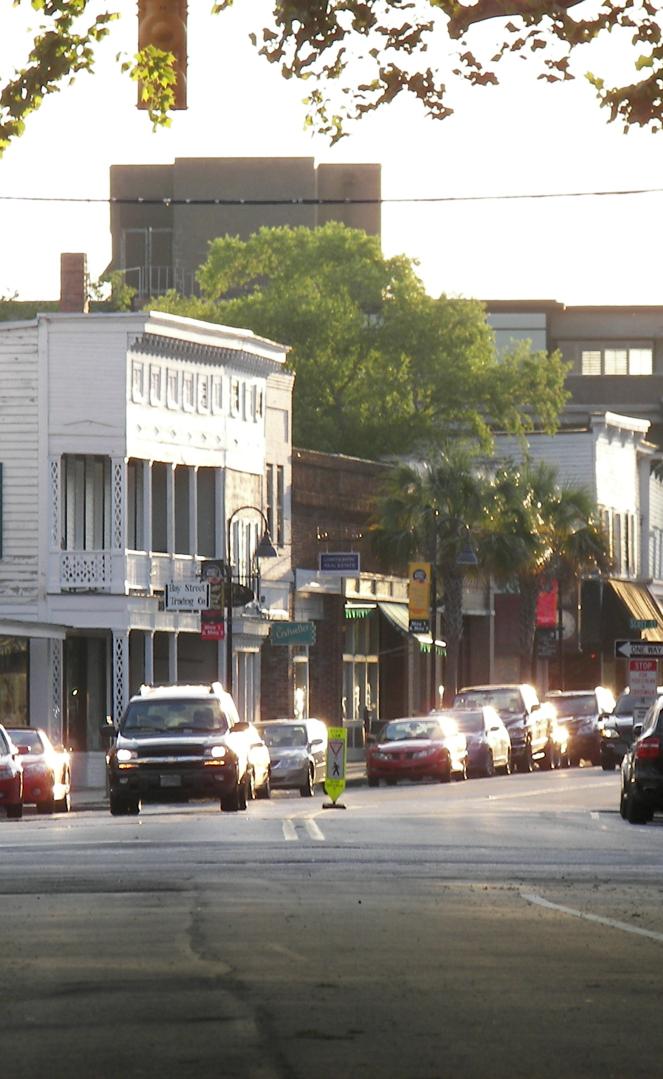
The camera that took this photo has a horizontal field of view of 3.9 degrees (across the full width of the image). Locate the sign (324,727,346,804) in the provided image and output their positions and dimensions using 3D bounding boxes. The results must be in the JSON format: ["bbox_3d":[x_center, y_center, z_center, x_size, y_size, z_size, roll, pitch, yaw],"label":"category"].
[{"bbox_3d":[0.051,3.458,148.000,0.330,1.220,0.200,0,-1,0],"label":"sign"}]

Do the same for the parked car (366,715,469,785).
[{"bbox_3d":[1.818,4.358,202.500,1.740,1.390,4.550,0,-1,8],"label":"parked car"}]

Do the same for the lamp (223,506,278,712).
[{"bbox_3d":[-1.569,2.000,192.000,1.080,5.300,0.450,0,-1,7],"label":"lamp"}]

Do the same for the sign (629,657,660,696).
[{"bbox_3d":[5.301,2.350,166.000,0.460,0.610,0.040,0,-1,0],"label":"sign"}]

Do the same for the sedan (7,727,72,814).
[{"bbox_3d":[-5.160,3.604,153.900,1.760,1.390,4.600,0,-1,4],"label":"sedan"}]

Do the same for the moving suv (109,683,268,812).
[{"bbox_3d":[-2.170,3.080,143.400,1.900,1.830,4.870,0,-1,2],"label":"moving suv"}]

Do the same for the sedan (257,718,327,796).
[{"bbox_3d":[-1.090,4.110,185.000,1.780,1.460,4.650,0,-1,5],"label":"sedan"}]

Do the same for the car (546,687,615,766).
[{"bbox_3d":[5.630,4.389,227.000,1.840,1.790,4.650,0,-1,9],"label":"car"}]

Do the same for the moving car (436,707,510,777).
[{"bbox_3d":[2.620,4.240,206.000,1.750,1.480,4.500,0,-1,9],"label":"moving car"}]

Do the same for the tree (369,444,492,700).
[{"bbox_3d":[2.367,1.557,220.000,3.000,7.300,3.000,0,-1,0],"label":"tree"}]

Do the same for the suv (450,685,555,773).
[{"bbox_3d":[3.600,4.120,212.800,1.970,1.880,5.300,0,-1,9],"label":"suv"}]

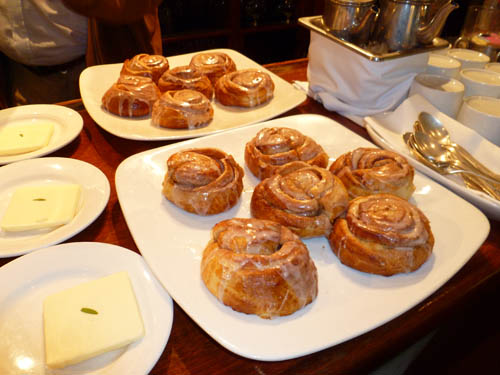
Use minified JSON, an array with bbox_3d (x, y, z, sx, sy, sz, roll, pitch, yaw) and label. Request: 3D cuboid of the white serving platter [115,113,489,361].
[{"bbox_3d":[0.051,0.017,0.485,0.361,0.027,0.361,-19,41,-28],"label":"white serving platter"}]

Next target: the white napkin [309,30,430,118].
[{"bbox_3d":[0.215,-0.219,0.749,0.140,0.105,0.212,-13,38,-21],"label":"white napkin"}]

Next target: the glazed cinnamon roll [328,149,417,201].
[{"bbox_3d":[0.149,-0.012,0.494,0.101,0.050,0.101,3,35,0],"label":"glazed cinnamon roll"}]

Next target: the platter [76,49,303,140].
[{"bbox_3d":[-0.114,-0.177,0.744,0.357,0.027,0.357,-18,40,-26],"label":"platter"}]

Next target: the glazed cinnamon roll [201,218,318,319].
[{"bbox_3d":[0.009,0.070,0.370,0.105,0.050,0.105,2,35,-1],"label":"glazed cinnamon roll"}]

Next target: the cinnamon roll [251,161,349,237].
[{"bbox_3d":[0.056,0.011,0.453,0.108,0.051,0.108,2,35,-1],"label":"cinnamon roll"}]

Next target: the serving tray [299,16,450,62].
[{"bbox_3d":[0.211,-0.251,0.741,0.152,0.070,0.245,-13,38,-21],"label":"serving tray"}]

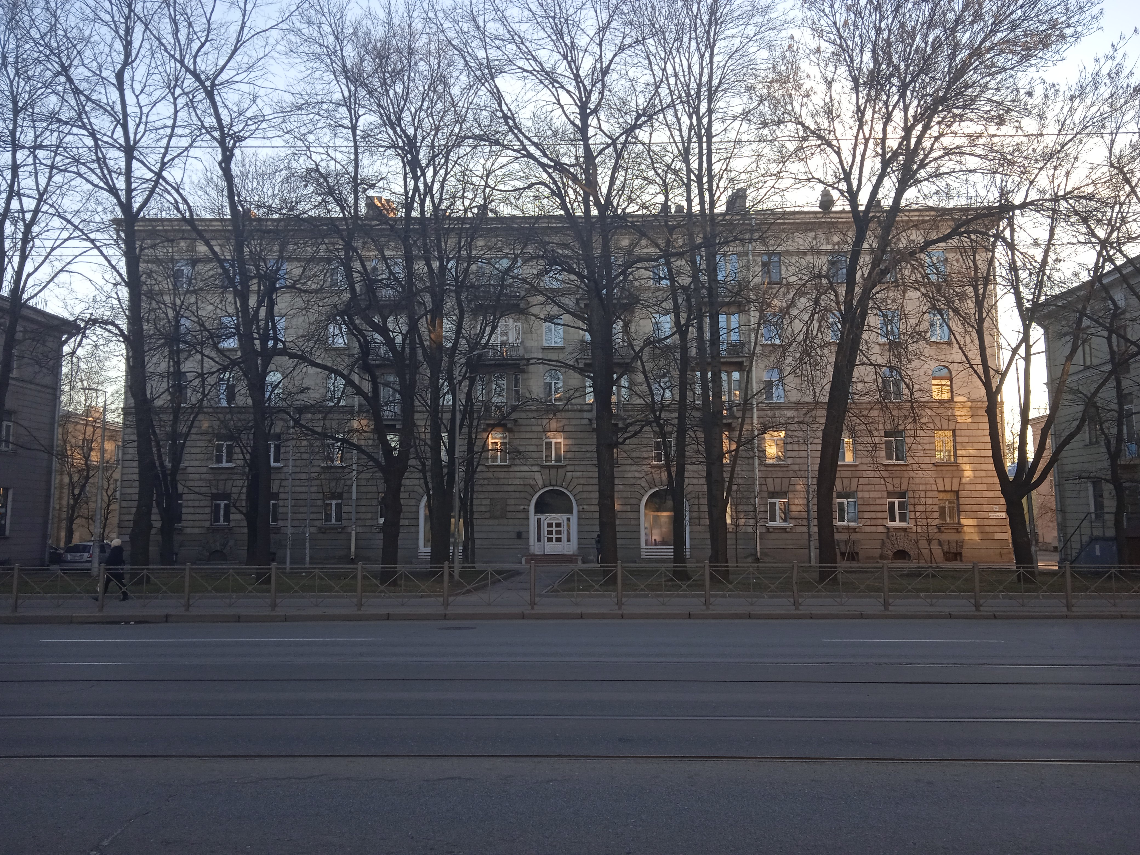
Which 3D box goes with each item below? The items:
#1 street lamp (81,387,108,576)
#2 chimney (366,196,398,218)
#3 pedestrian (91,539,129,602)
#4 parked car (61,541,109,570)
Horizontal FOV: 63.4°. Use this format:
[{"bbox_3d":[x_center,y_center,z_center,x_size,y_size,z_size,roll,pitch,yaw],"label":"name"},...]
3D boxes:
[{"bbox_3d":[-20.603,2.314,39.600,1.200,8.150,0.340,0,-7,2],"label":"street lamp"},{"bbox_3d":[-11.643,-13.460,57.000,1.750,1.700,0.900,0,-7,2],"label":"chimney"},{"bbox_3d":[-12.084,3.728,24.200,0.900,1.640,0.540,0,-7,2],"label":"pedestrian"},{"bbox_3d":[-24.837,6.685,47.800,1.760,1.530,4.450,1,-7,-11],"label":"parked car"}]

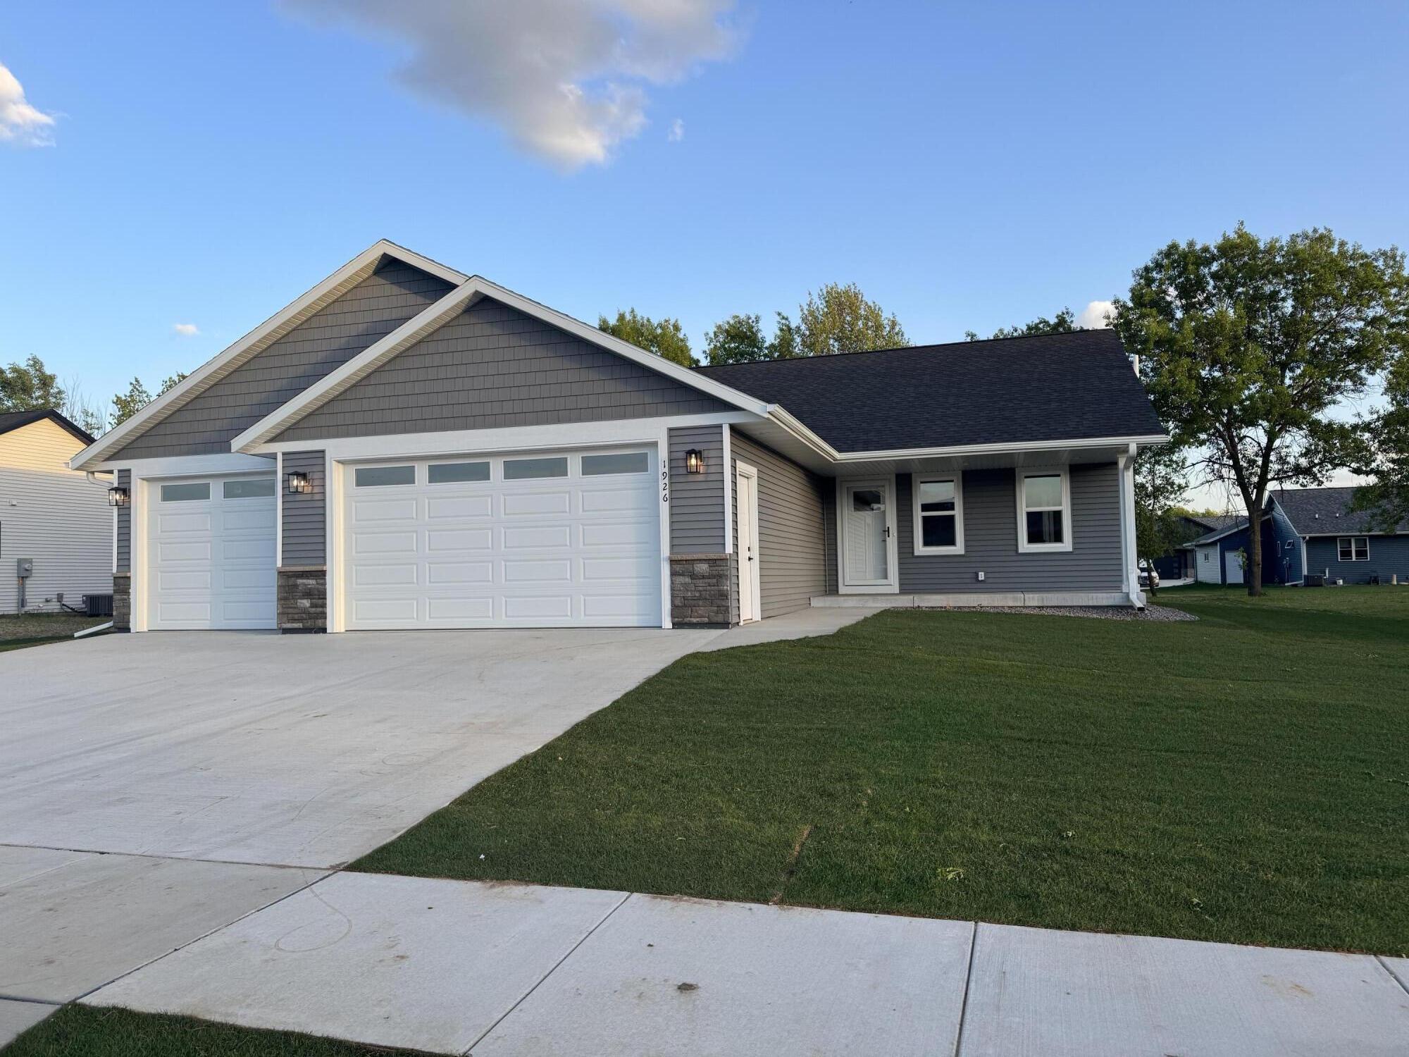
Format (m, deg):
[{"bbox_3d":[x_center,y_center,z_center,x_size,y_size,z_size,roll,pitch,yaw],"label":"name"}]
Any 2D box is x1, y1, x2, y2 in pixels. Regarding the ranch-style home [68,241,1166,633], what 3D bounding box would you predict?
[{"bbox_3d":[0.358,-1.308,21.184,16.740,5.880,17.880,-2,-2,16],"label":"ranch-style home"}]

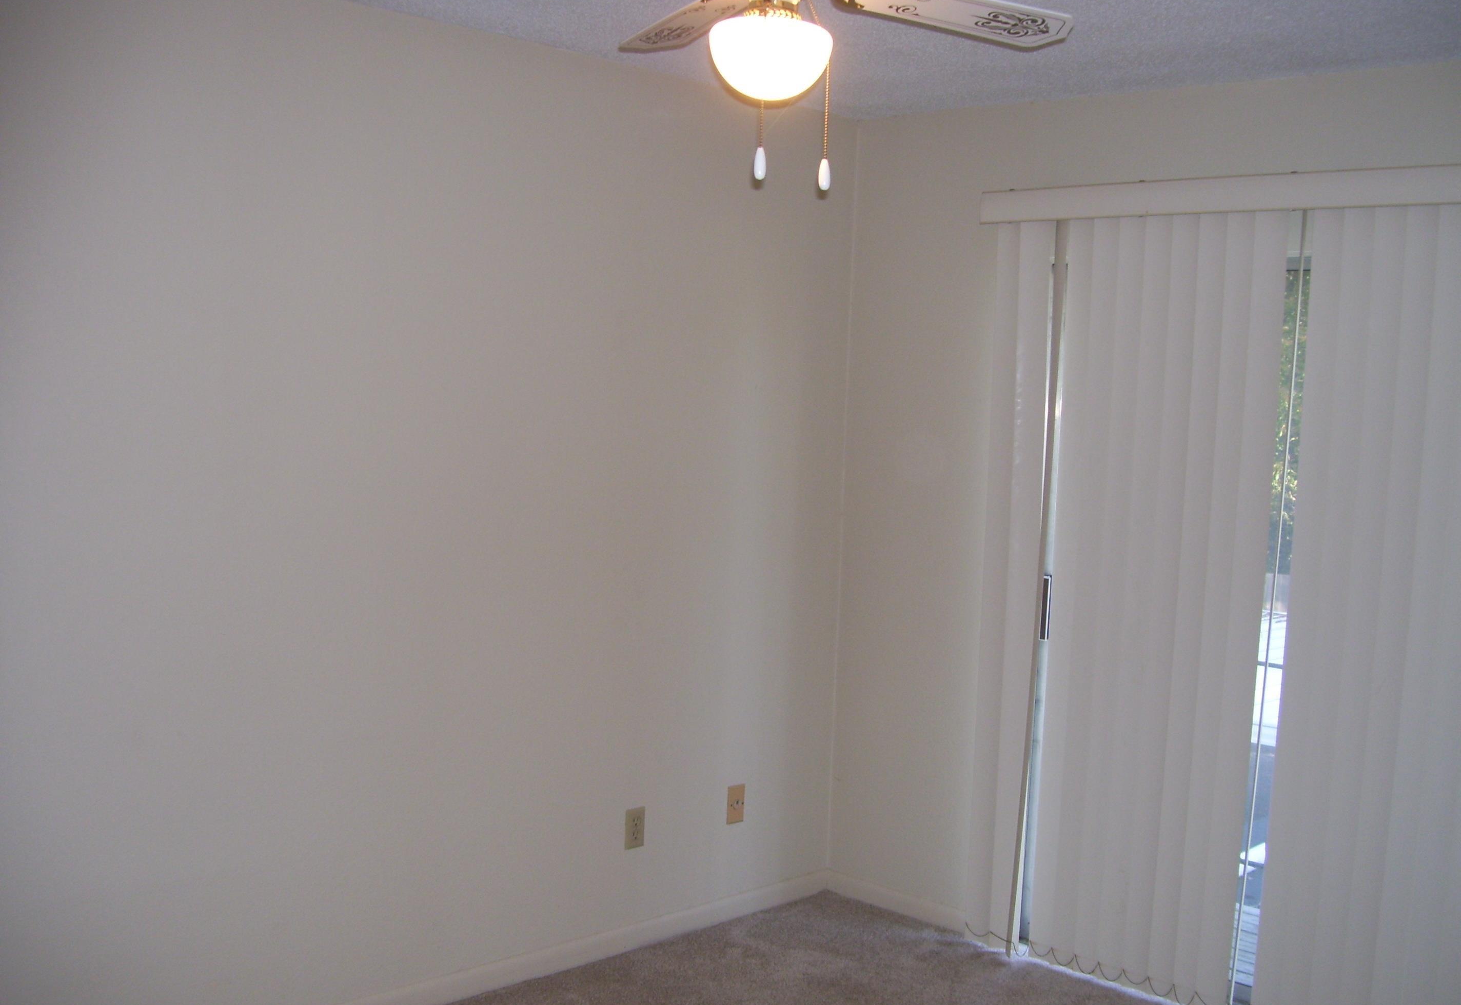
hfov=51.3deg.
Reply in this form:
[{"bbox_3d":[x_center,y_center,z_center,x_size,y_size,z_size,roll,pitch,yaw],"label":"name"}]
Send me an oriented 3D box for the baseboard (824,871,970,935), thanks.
[{"bbox_3d":[0.505,1.231,4.672,0.590,0.077,0.015,7,6,44],"label":"baseboard"}]

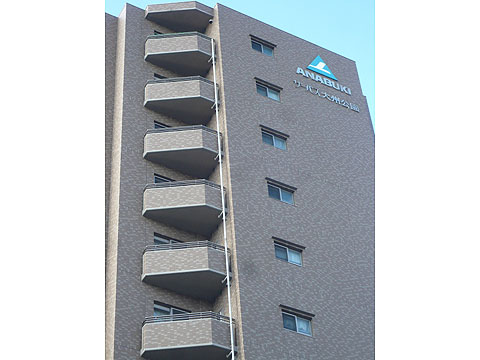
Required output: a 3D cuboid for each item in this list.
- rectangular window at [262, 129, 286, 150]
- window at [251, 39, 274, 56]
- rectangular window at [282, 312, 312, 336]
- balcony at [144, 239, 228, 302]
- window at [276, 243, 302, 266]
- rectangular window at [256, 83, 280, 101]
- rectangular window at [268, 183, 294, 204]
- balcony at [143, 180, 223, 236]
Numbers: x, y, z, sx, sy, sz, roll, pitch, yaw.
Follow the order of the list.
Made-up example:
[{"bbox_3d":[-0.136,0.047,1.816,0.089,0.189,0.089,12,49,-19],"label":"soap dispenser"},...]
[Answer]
[{"bbox_3d":[1.057,-1.240,43.860,0.872,0.737,0.148,21,-59,-17],"label":"rectangular window"},{"bbox_3d":[0.771,-4.617,48.690,0.872,0.737,0.148,21,-59,-17],"label":"window"},{"bbox_3d":[1.487,3.824,36.615,0.872,0.737,0.148,21,-59,-17],"label":"rectangular window"},{"bbox_3d":[-1.436,2.265,36.957,2.084,1.256,1.052,21,-59,-17],"label":"balcony"},{"bbox_3d":[1.344,2.136,39.030,0.872,0.737,0.148,21,-59,-17],"label":"window"},{"bbox_3d":[0.914,-2.929,46.275,0.872,0.737,0.148,21,-59,-17],"label":"rectangular window"},{"bbox_3d":[1.201,0.448,41.445,0.872,0.737,0.148,21,-59,-17],"label":"rectangular window"},{"bbox_3d":[-1.589,0.631,40.197,2.175,1.264,1.058,21,-59,-17],"label":"balcony"}]

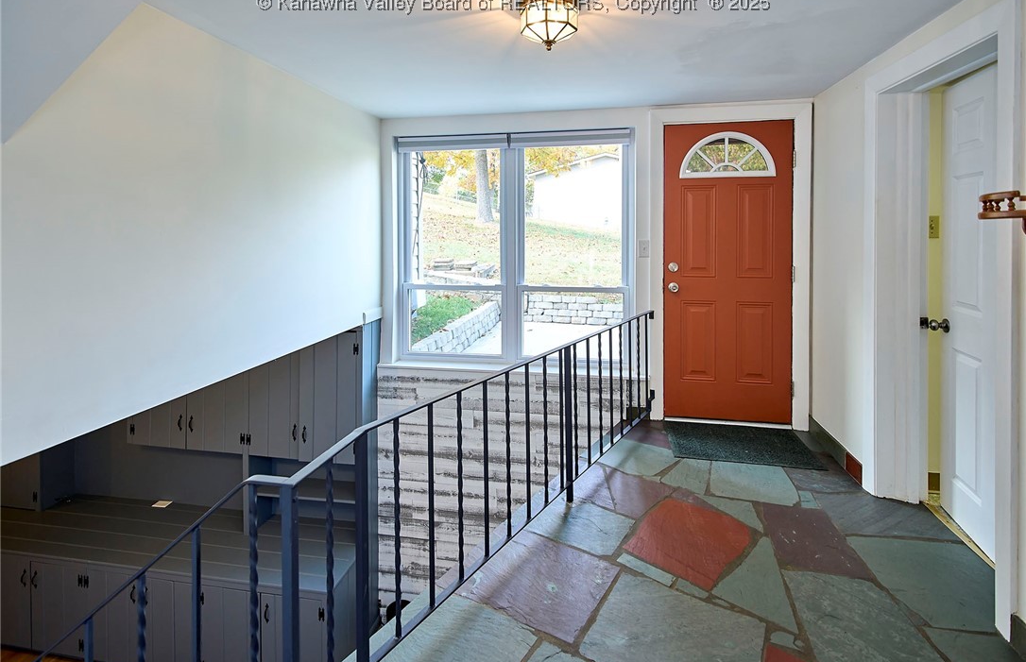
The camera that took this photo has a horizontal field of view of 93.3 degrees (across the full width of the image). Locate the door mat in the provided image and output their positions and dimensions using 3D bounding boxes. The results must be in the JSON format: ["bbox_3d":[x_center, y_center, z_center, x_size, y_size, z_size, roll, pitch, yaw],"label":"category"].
[{"bbox_3d":[1.405,0.704,3.033,0.830,0.015,0.550,2,10,11],"label":"door mat"}]

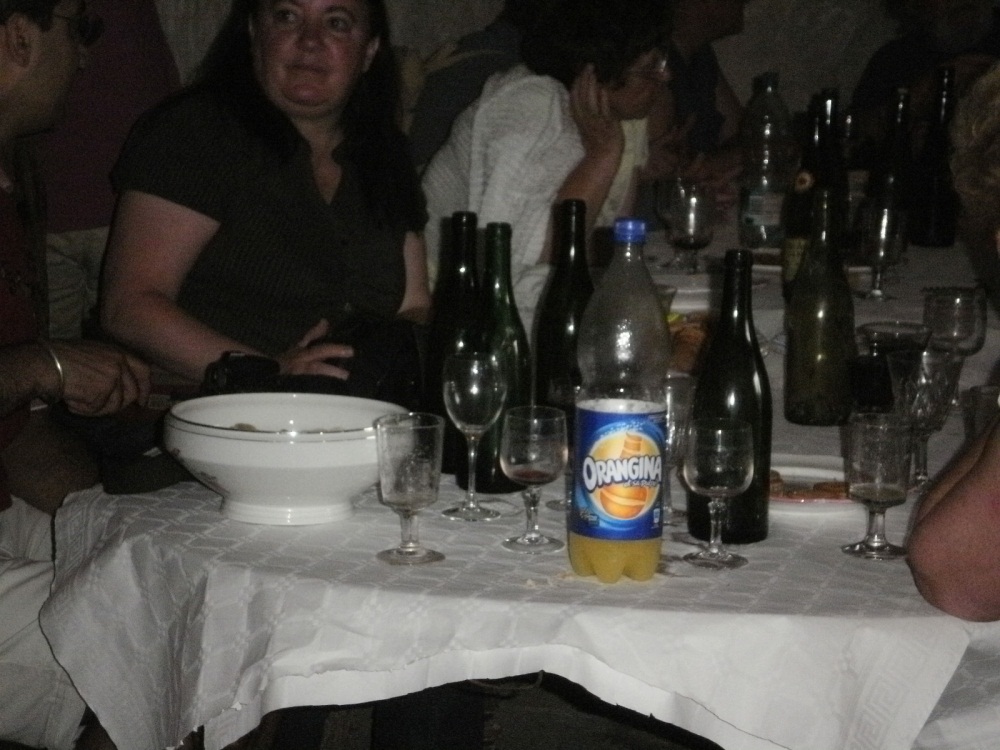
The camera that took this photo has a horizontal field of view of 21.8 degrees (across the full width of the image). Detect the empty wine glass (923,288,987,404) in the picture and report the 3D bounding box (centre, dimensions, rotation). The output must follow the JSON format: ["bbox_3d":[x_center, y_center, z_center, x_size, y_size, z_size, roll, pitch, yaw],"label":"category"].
[{"bbox_3d":[0.575,-0.035,3.269,0.079,0.144,0.079,3,11,10],"label":"empty wine glass"}]

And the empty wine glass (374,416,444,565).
[{"bbox_3d":[-0.088,0.112,2.572,0.068,0.139,0.068,1,11,0],"label":"empty wine glass"}]

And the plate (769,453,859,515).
[{"bbox_3d":[0.336,0.122,2.866,0.234,0.022,0.234,1,11,0],"label":"plate"}]

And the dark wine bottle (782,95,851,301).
[{"bbox_3d":[0.477,-0.269,3.893,0.082,0.312,0.082,1,13,0],"label":"dark wine bottle"}]

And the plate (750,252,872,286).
[{"bbox_3d":[0.495,-0.177,4.131,0.215,0.025,0.215,1,13,0],"label":"plate"}]

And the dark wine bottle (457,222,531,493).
[{"bbox_3d":[-0.005,-0.021,2.859,0.082,0.292,0.082,1,11,0],"label":"dark wine bottle"}]

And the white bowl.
[{"bbox_3d":[-0.222,0.091,2.722,0.257,0.105,0.257,0,11,-5],"label":"white bowl"}]

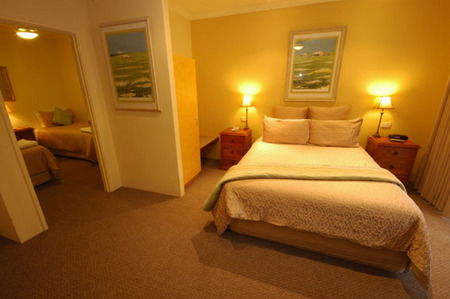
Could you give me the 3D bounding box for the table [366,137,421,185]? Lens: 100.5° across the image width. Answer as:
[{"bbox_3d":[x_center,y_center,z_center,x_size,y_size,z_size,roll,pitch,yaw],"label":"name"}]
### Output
[{"bbox_3d":[2.379,0.213,2.768,0.479,0.708,0.429,5,19,19],"label":"table"}]

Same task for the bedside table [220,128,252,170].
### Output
[{"bbox_3d":[0.209,0.011,3.500,0.486,0.708,0.429,5,19,19],"label":"bedside table"}]

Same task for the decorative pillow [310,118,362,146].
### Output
[{"bbox_3d":[1.621,-0.257,2.852,0.701,0.458,0.165,5,1,19],"label":"decorative pillow"}]

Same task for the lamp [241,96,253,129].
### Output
[{"bbox_3d":[0.389,-0.640,3.334,0.200,0.629,0.200,5,19,19],"label":"lamp"}]

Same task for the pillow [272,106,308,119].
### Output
[{"bbox_3d":[1.065,-0.406,3.156,0.586,0.572,0.157,5,9,19],"label":"pillow"}]

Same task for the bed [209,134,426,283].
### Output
[{"bbox_3d":[1.028,0.377,2.386,1.659,0.522,1.916,5,19,19],"label":"bed"}]

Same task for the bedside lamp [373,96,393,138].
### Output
[{"bbox_3d":[2.243,-0.461,2.696,0.200,0.615,0.200,5,19,19],"label":"bedside lamp"}]

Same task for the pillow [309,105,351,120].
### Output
[{"bbox_3d":[1.603,-0.361,2.969,0.586,0.572,0.157,5,9,19],"label":"pillow"}]

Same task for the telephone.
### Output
[{"bbox_3d":[2.459,-0.157,2.666,0.214,0.071,0.186,5,19,19],"label":"telephone"}]

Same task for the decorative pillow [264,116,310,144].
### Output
[{"bbox_3d":[0.975,-0.312,3.077,0.686,0.458,0.165,5,1,19],"label":"decorative pillow"}]

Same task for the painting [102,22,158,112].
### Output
[{"bbox_3d":[-1.119,-0.951,2.231,0.686,0.962,0.034,5,19,19],"label":"painting"}]

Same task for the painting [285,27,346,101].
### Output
[{"bbox_3d":[1.370,-1.277,2.915,0.754,1.041,0.034,5,19,19],"label":"painting"}]

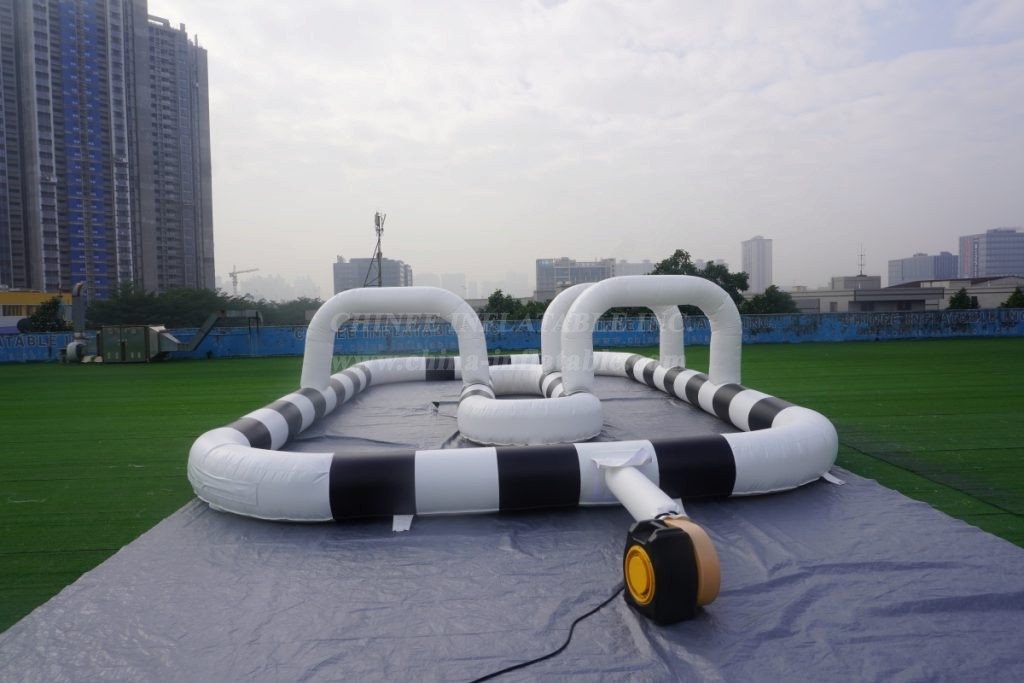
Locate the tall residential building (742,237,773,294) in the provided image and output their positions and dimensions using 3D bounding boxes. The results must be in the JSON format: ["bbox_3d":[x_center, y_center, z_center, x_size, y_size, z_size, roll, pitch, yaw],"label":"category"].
[{"bbox_3d":[322.340,-85.890,892.220,26.000,99.000,34.000,-1,3,0],"label":"tall residential building"}]

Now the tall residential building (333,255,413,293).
[{"bbox_3d":[-108.770,-37.240,538.730,50.000,53.000,50.000,-1,3,0],"label":"tall residential building"}]

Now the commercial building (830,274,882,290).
[{"bbox_3d":[61.320,-9.810,122.230,6.600,3.800,4.600,-1,3,0],"label":"commercial building"}]

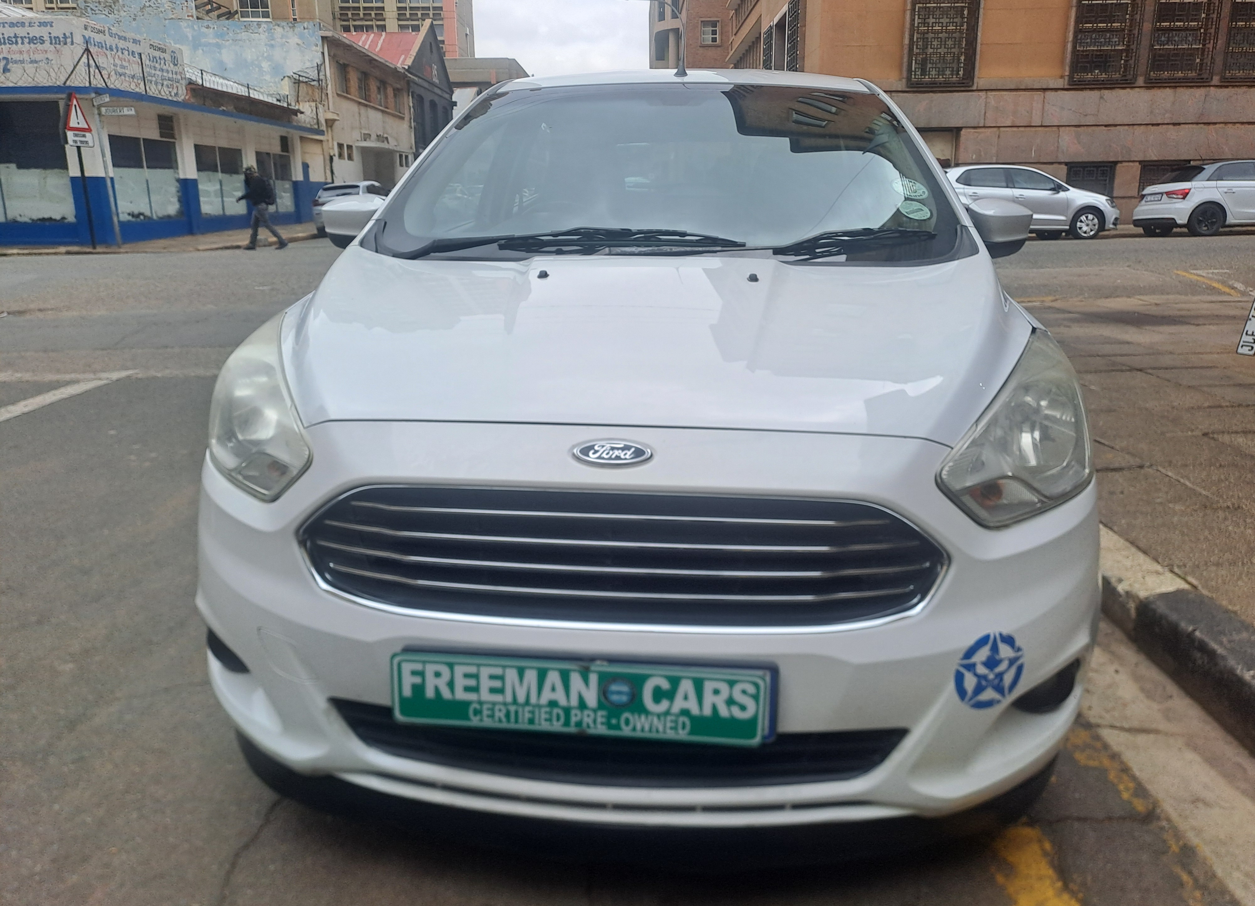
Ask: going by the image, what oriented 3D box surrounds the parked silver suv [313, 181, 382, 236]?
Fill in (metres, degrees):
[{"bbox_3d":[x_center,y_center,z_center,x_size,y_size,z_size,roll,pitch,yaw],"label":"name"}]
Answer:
[{"bbox_3d":[-7.733,-7.235,26.534,1.800,1.560,4.350,-1,16,-3],"label":"parked silver suv"}]

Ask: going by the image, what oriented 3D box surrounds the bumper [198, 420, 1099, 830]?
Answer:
[{"bbox_3d":[-0.009,0.222,1.475,1.680,0.620,0.490,2,17,5],"label":"bumper"}]

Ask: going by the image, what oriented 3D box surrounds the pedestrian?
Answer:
[{"bbox_3d":[-7.578,-5.057,18.564,0.800,1.700,0.520,-1,16,-3],"label":"pedestrian"}]

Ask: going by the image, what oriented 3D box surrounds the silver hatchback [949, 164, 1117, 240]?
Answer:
[{"bbox_3d":[7.863,-5.138,18.393,3.970,1.460,1.690,1,16,4],"label":"silver hatchback"}]

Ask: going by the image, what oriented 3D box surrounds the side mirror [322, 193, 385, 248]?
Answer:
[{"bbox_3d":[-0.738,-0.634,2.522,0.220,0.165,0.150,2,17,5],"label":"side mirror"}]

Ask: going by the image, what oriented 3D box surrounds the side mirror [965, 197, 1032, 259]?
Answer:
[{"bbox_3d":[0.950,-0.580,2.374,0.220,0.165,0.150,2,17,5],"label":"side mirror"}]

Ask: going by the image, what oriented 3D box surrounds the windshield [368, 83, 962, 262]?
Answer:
[{"bbox_3d":[0.103,-0.745,2.396,1.400,0.150,0.950,2,45,5],"label":"windshield"}]

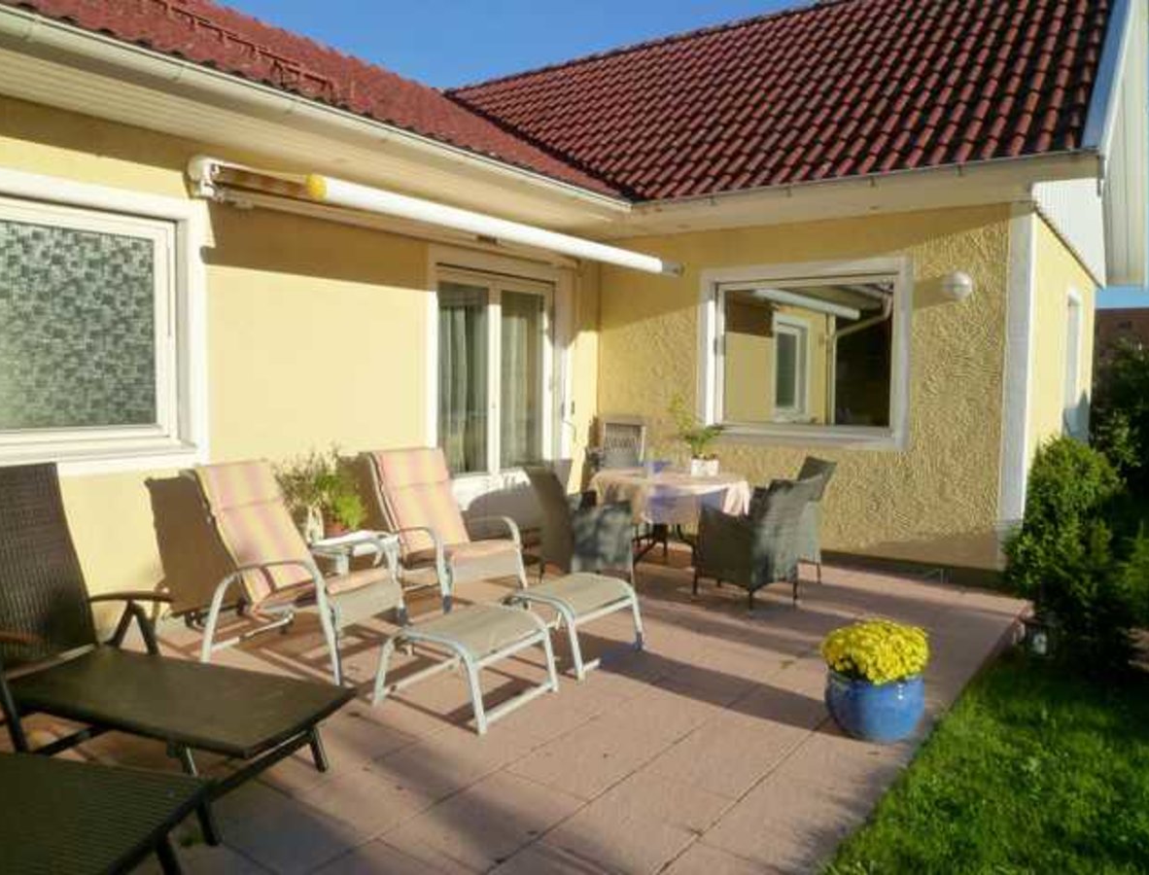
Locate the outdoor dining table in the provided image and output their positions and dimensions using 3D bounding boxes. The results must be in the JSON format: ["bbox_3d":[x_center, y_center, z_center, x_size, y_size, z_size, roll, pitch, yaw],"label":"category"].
[{"bbox_3d":[0.700,0.673,6.447,1.218,0.739,1.218,0,4,0],"label":"outdoor dining table"}]

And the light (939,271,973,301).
[{"bbox_3d":[2.695,-1.059,5.937,0.200,0.200,0.200,4,5,36],"label":"light"}]

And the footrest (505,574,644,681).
[{"bbox_3d":[-0.038,0.959,4.491,0.599,0.372,0.613,4,5,36],"label":"footrest"}]

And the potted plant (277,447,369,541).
[{"bbox_3d":[-1.497,0.348,5.042,0.420,0.560,0.480,4,5,36],"label":"potted plant"}]

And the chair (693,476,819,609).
[{"bbox_3d":[1.202,0.663,5.690,0.566,0.866,0.681,-3,5,-41],"label":"chair"}]

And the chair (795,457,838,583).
[{"bbox_3d":[1.606,0.615,6.369,0.681,0.880,0.566,0,4,-1],"label":"chair"}]

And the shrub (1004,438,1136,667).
[{"bbox_3d":[2.893,0.629,4.881,0.725,1.204,0.725,3,5,36],"label":"shrub"}]

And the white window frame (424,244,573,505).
[{"bbox_3d":[-0.575,-0.387,6.901,0.120,2.117,1.743,4,5,36],"label":"white window frame"}]

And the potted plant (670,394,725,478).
[{"bbox_3d":[0.918,-0.014,6.256,0.360,0.610,0.380,4,5,36],"label":"potted plant"}]

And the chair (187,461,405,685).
[{"bbox_3d":[-1.403,0.648,4.392,0.972,1.024,0.652,2,4,24],"label":"chair"}]

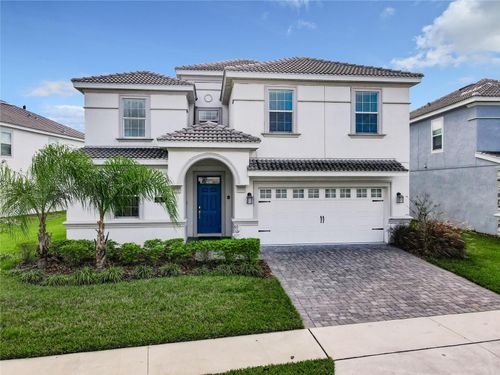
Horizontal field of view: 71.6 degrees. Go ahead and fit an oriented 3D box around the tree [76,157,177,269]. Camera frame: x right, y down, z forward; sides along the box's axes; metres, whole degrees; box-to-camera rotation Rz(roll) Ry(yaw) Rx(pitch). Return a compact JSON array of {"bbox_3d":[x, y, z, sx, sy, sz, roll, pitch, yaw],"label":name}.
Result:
[{"bbox_3d":[-3.420,0.710,9.600,2.700,3.100,2.400,0,0,-5],"label":"tree"}]

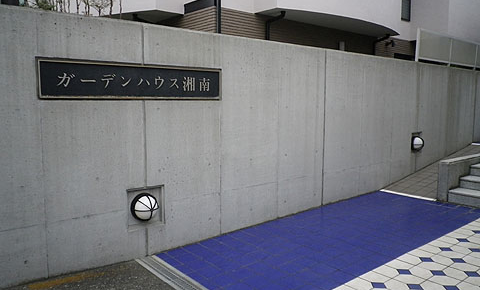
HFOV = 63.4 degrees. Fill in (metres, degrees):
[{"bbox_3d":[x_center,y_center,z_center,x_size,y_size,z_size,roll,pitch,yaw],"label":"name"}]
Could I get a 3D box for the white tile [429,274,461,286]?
[{"bbox_3d":[1.711,1.136,3.249,0.195,0.012,0.195,-6,8,-38],"label":"white tile"}]

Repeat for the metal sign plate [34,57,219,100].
[{"bbox_3d":[-0.932,-0.603,3.762,1.847,0.325,0.040,-5,7,-39],"label":"metal sign plate"}]

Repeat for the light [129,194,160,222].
[{"bbox_3d":[-0.915,0.628,3.855,0.277,0.277,0.175,-4,7,-38],"label":"light"}]

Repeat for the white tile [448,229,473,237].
[{"bbox_3d":[2.463,1.002,4.335,0.195,0.012,0.195,-6,8,-38],"label":"white tile"}]

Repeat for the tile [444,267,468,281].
[{"bbox_3d":[1.861,1.116,3.360,0.195,0.012,0.195,-6,8,-38],"label":"tile"}]

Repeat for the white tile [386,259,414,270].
[{"bbox_3d":[1.466,1.107,3.560,0.195,0.012,0.195,-6,8,-38],"label":"white tile"}]

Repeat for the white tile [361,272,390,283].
[{"bbox_3d":[1.151,1.137,3.307,0.195,0.012,0.195,-6,8,-38],"label":"white tile"}]

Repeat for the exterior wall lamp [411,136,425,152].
[{"bbox_3d":[3.348,-0.018,7.256,0.275,0.275,0.170,-5,7,-39],"label":"exterior wall lamp"}]

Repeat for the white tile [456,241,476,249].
[{"bbox_3d":[2.360,1.036,3.999,0.195,0.012,0.195,-6,8,-38],"label":"white tile"}]

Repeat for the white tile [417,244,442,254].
[{"bbox_3d":[1.927,1.055,3.912,0.195,0.012,0.195,-6,8,-38],"label":"white tile"}]

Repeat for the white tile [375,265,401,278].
[{"bbox_3d":[1.311,1.124,3.439,0.195,0.012,0.195,-6,8,-38],"label":"white tile"}]

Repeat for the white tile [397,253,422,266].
[{"bbox_3d":[1.622,1.091,3.681,0.195,0.012,0.195,-6,8,-38],"label":"white tile"}]

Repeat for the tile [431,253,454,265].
[{"bbox_3d":[1.900,1.089,3.647,0.195,0.012,0.195,-6,8,-38],"label":"tile"}]

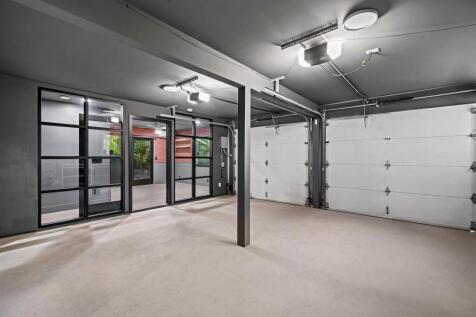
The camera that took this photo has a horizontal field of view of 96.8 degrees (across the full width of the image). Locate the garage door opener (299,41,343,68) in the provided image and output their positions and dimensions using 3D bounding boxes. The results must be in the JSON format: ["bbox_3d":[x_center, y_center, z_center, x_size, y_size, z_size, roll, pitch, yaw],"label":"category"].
[{"bbox_3d":[0.905,-1.148,2.339,0.400,0.145,0.225,0,1,40],"label":"garage door opener"}]

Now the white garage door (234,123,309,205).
[{"bbox_3d":[0.848,0.143,6.106,2.400,2.144,0.070,0,1,40],"label":"white garage door"}]

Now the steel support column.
[{"bbox_3d":[0.089,0.121,3.015,0.123,2.218,0.125,0,1,40],"label":"steel support column"}]

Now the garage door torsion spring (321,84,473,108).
[{"bbox_3d":[2.942,-1.188,4.221,2.450,0.140,0.100,0,1,40],"label":"garage door torsion spring"}]

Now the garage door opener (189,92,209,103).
[{"bbox_3d":[-0.670,-1.055,3.706,0.370,0.140,0.225,0,1,40],"label":"garage door opener"}]

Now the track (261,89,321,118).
[{"bbox_3d":[1.187,-0.997,4.041,0.080,0.100,2.480,0,1,40],"label":"track"}]

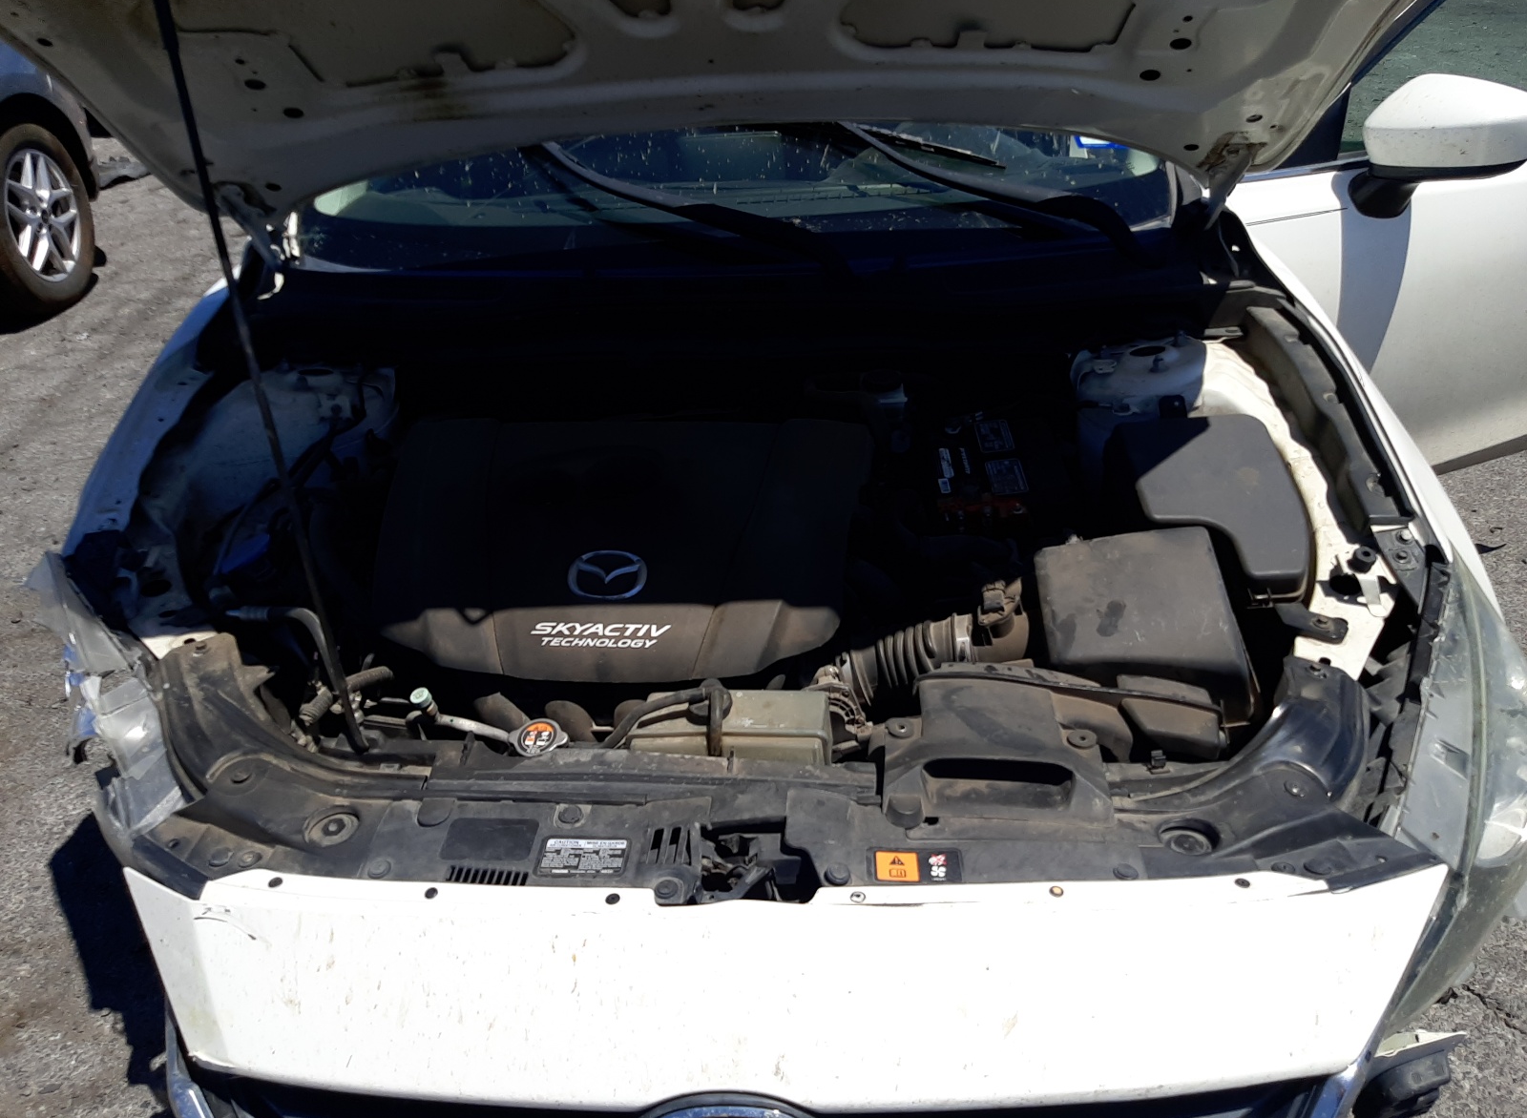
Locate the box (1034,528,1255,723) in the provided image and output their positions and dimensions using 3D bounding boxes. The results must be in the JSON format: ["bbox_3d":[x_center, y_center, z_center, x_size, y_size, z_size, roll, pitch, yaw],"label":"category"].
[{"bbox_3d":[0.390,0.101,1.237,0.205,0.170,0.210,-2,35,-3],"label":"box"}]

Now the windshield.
[{"bbox_3d":[-0.032,-0.782,1.988,1.370,0.110,0.900,-1,57,0],"label":"windshield"}]

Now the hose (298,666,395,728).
[{"bbox_3d":[-0.439,0.147,1.216,0.095,0.050,0.045,-12,34,-17],"label":"hose"}]

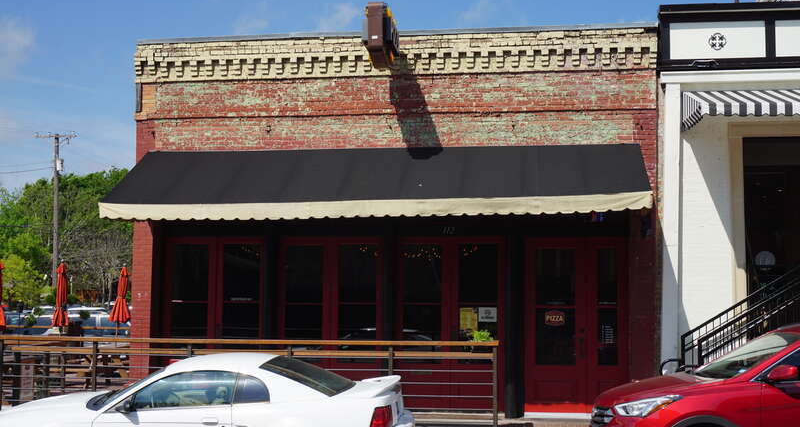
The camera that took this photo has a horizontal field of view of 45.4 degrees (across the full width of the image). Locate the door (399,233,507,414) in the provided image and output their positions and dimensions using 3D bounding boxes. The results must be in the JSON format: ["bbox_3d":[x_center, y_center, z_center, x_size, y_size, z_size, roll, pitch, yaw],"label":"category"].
[{"bbox_3d":[0.730,1.605,13.887,1.582,2.515,0.120,0,-4,7],"label":"door"}]

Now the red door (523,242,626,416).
[{"bbox_3d":[2.525,1.566,13.665,1.461,2.447,0.120,0,-4,7],"label":"red door"}]

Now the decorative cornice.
[{"bbox_3d":[-0.180,-2.309,13.915,7.620,0.660,0.280,0,-4,7],"label":"decorative cornice"}]

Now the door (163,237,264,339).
[{"bbox_3d":[-2.825,1.649,14.330,1.591,2.579,0.120,0,-4,7],"label":"door"}]

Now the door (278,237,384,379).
[{"bbox_3d":[-1.027,1.623,14.106,1.602,2.539,0.120,0,-4,7],"label":"door"}]

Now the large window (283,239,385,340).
[{"bbox_3d":[-1.026,1.246,14.134,1.542,1.754,0.120,0,-4,7],"label":"large window"}]

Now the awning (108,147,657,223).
[{"bbox_3d":[-0.320,-0.471,12.994,7.120,1.080,1.630,0,-4,7],"label":"awning"}]

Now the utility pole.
[{"bbox_3d":[-19.376,0.742,53.618,2.400,10.500,0.600,0,-4,0],"label":"utility pole"}]

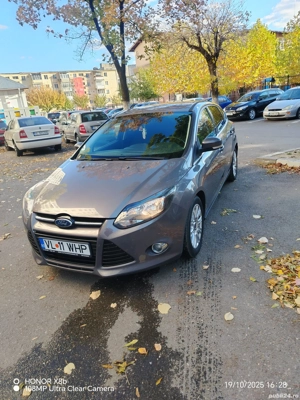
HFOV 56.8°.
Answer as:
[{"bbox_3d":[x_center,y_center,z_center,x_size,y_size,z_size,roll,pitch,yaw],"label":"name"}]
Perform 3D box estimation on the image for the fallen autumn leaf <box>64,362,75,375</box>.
[{"bbox_3d":[-0.507,1.059,1.748,0.070,0.012,0.076,5,22,27],"label":"fallen autumn leaf"}]

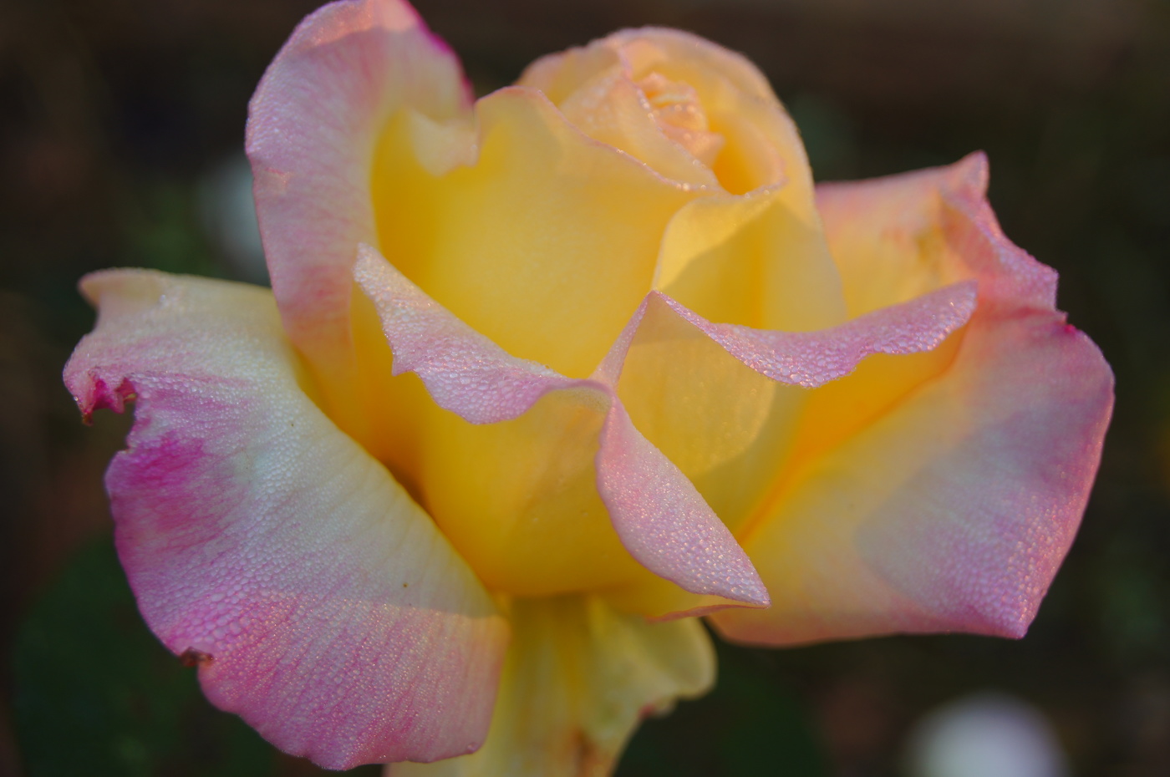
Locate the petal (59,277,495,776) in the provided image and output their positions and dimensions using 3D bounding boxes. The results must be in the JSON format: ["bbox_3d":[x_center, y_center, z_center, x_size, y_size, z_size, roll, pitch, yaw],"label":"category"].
[{"bbox_3d":[-0.033,0.013,0.293,0.044,0.048,0.026,8,16,29],"label":"petal"}]

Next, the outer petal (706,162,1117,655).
[{"bbox_3d":[0.037,0.000,0.304,0.040,0.050,0.026,-10,17,-34],"label":"outer petal"}]

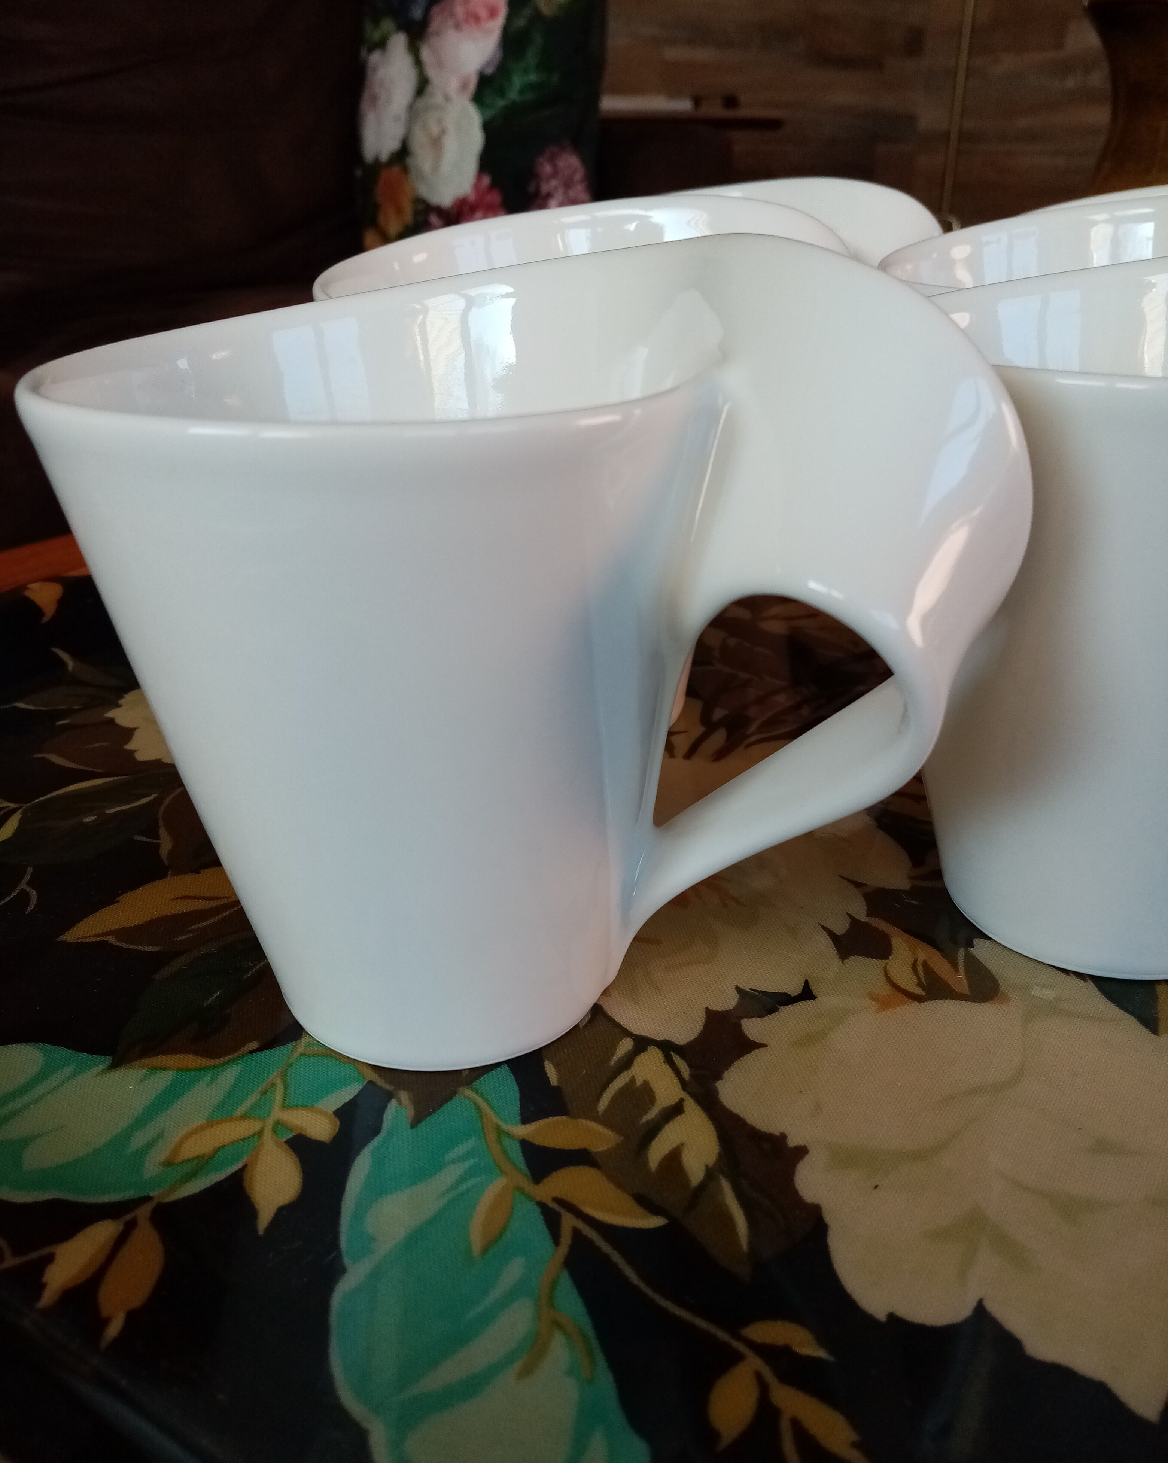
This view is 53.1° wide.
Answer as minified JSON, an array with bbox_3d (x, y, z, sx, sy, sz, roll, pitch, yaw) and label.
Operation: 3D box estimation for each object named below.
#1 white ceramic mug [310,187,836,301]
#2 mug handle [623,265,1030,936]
[{"bbox_3d":[0.006,-0.066,0.276,0.132,0.112,0.097,1,27,1],"label":"white ceramic mug"},{"bbox_3d":[0.033,-0.011,0.162,0.056,0.098,0.034,5,28,8],"label":"mug handle"}]

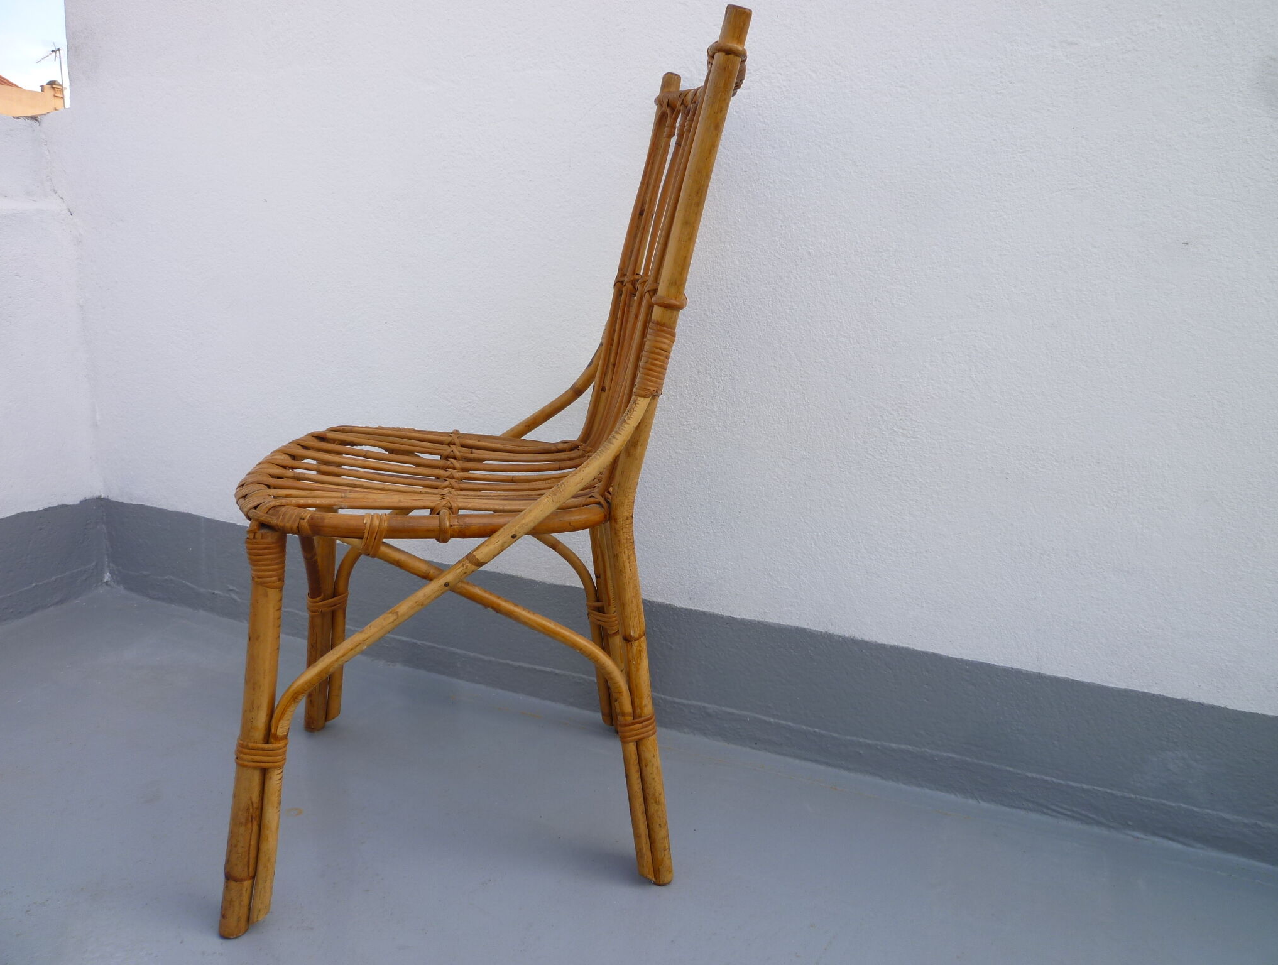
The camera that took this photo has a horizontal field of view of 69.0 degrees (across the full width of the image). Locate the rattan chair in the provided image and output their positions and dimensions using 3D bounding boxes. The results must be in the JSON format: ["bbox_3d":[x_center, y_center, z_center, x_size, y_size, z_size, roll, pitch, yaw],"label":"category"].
[{"bbox_3d":[-0.190,-0.032,1.051,0.502,0.887,0.446,0,14,-9],"label":"rattan chair"}]

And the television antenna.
[{"bbox_3d":[-11.498,-8.134,18.184,1.350,0.880,0.400,12,17,34],"label":"television antenna"}]

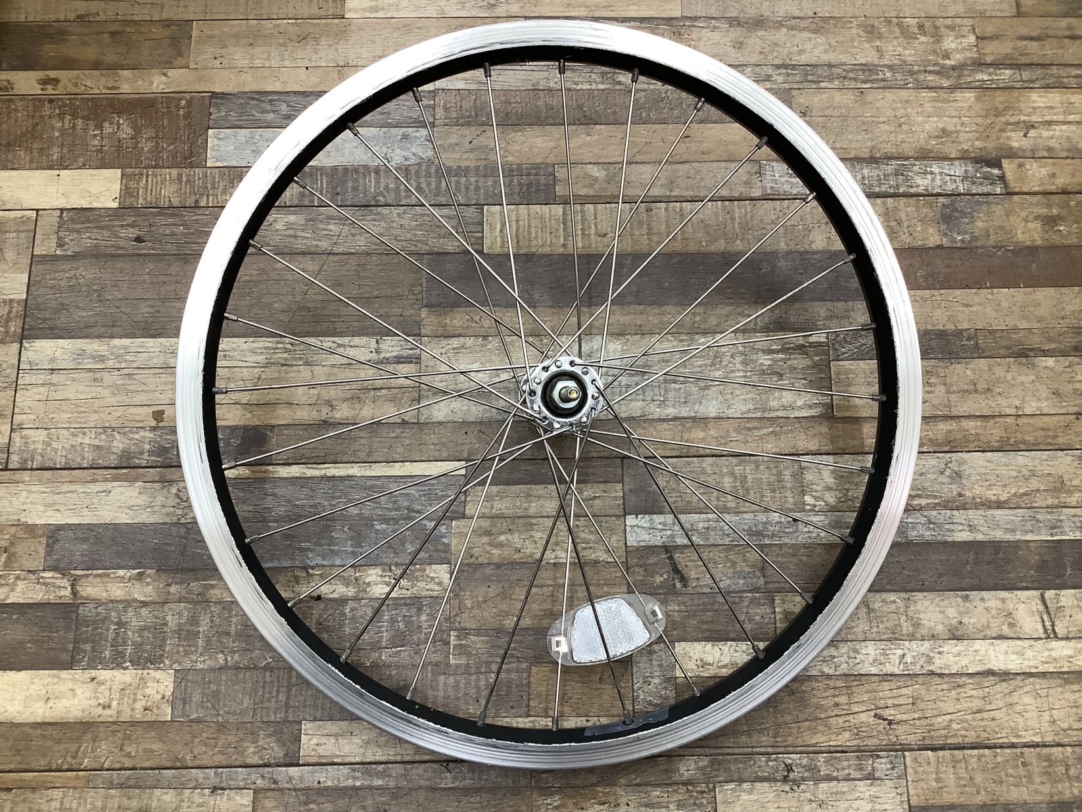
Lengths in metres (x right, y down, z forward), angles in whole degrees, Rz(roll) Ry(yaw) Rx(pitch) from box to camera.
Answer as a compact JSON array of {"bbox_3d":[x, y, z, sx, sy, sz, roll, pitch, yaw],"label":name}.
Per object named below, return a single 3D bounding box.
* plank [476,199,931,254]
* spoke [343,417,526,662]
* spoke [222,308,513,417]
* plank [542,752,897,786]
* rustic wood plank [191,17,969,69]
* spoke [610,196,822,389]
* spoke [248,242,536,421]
[{"bbox_3d":[0.117,-0.122,0.661,0.311,0.006,0.037,-1,75,-1],"label":"plank"},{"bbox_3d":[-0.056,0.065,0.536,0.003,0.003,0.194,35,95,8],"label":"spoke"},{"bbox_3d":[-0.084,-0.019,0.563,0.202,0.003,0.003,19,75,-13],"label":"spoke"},{"bbox_3d":[0.105,0.215,0.577,0.220,0.010,0.016,-1,76,-1],"label":"plank"},{"bbox_3d":[0.033,-0.264,0.714,0.574,0.012,0.039,-1,76,-1],"label":"rustic wood plank"},{"bbox_3d":[0.093,-0.060,0.599,0.202,0.005,0.004,-43,93,8],"label":"spoke"},{"bbox_3d":[-0.083,-0.043,0.548,0.201,0.005,0.004,31,88,6],"label":"spoke"}]

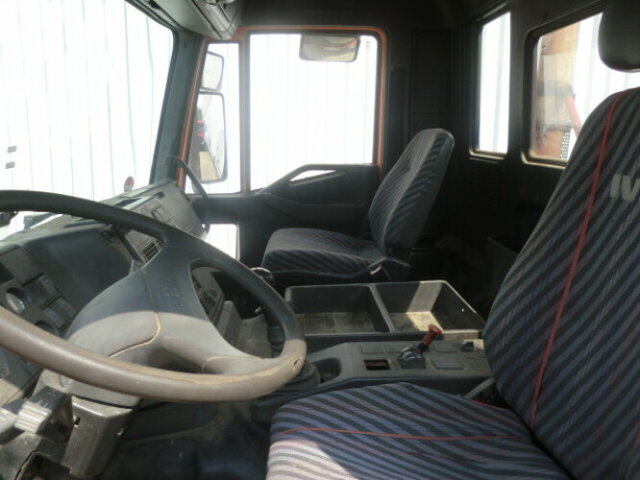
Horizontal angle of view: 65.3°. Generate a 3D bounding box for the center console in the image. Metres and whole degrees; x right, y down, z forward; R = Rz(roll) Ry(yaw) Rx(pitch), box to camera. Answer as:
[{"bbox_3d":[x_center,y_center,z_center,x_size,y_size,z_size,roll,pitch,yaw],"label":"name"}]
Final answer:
[{"bbox_3d":[0.153,0.315,1.500,0.685,0.185,0.645,-1,13,-4],"label":"center console"}]

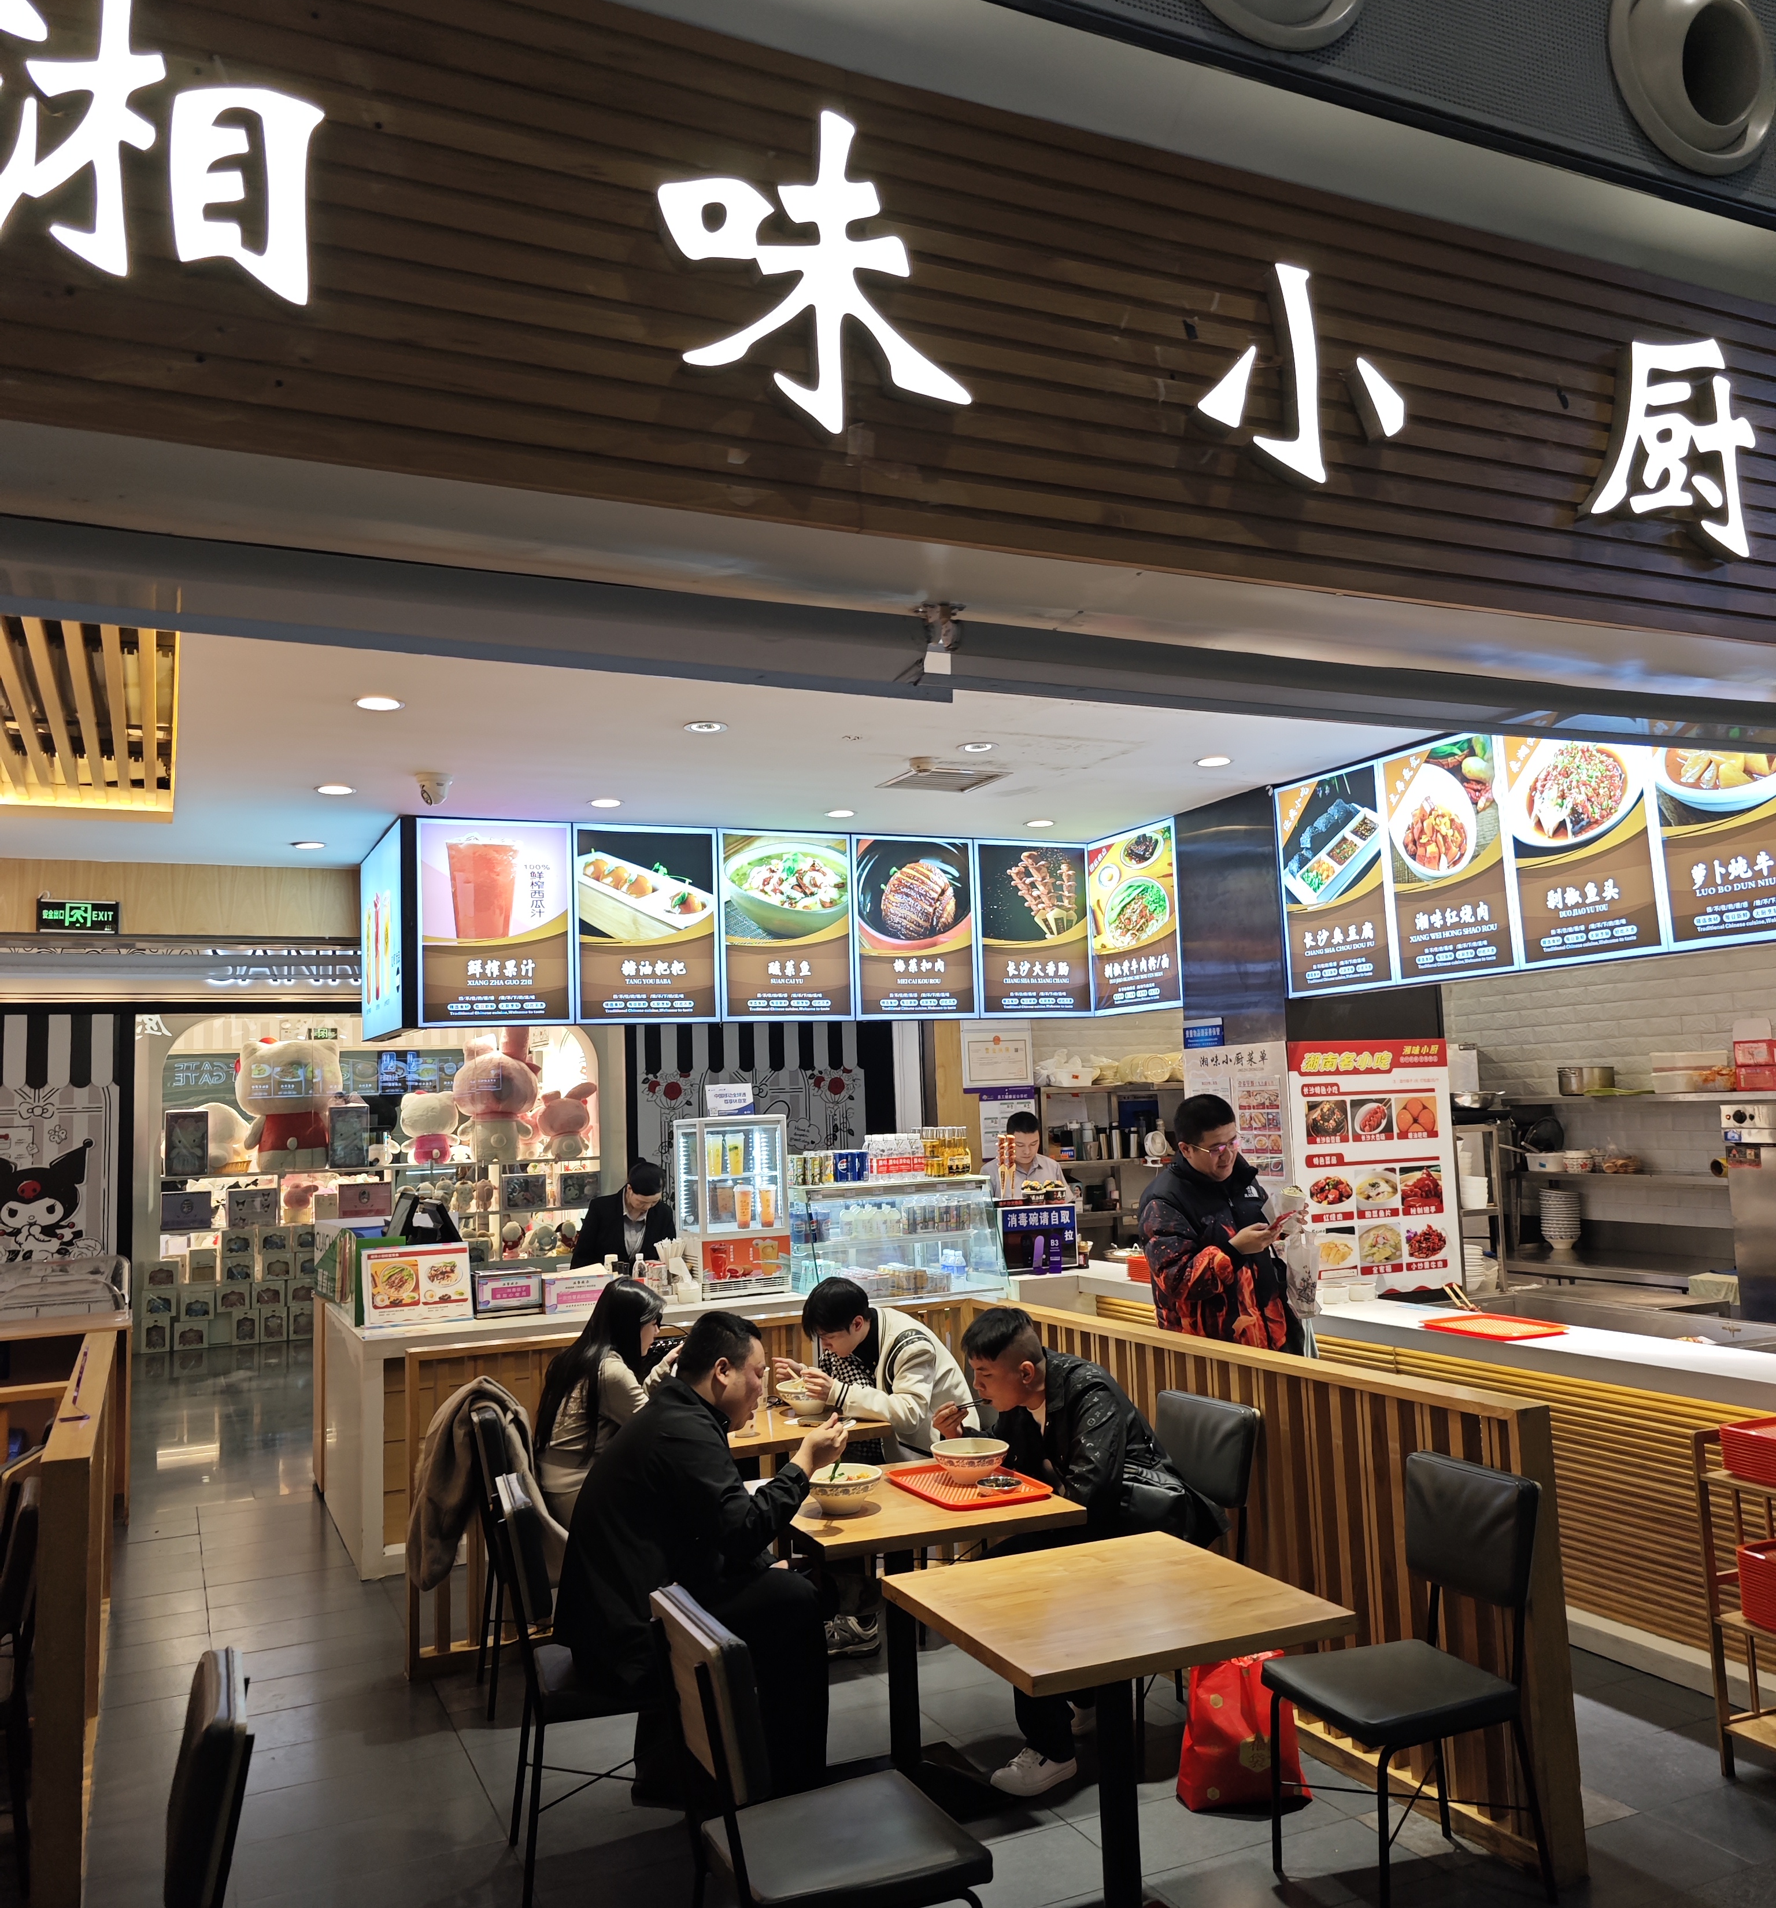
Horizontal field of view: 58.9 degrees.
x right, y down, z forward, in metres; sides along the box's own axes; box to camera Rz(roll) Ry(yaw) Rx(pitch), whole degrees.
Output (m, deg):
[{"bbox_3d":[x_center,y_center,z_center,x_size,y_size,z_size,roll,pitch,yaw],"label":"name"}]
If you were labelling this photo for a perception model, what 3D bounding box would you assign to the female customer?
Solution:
[{"bbox_3d":[-0.825,1.619,4.900,0.680,1.200,0.450,0,-6,-24],"label":"female customer"}]

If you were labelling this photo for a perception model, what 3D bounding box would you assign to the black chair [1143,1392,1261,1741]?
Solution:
[{"bbox_3d":[0.703,1.676,4.275,0.510,0.850,0.410,1,-7,-30],"label":"black chair"}]

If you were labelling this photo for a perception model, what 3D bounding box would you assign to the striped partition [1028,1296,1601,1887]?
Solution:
[{"bbox_3d":[0.917,1.632,4.589,0.090,0.985,2.580,1,-6,-25],"label":"striped partition"}]

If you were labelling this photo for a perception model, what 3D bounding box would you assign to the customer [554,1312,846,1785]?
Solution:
[{"bbox_3d":[-0.470,1.495,3.872,0.770,1.220,0.560,0,-6,-24],"label":"customer"}]

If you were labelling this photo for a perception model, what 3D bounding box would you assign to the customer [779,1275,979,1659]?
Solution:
[{"bbox_3d":[-0.014,1.644,5.218,0.760,1.155,0.520,0,-6,-24],"label":"customer"}]

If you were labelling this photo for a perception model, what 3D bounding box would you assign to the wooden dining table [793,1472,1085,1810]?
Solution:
[{"bbox_3d":[0.049,1.818,4.160,0.704,0.746,0.709,0,-6,-25],"label":"wooden dining table"}]

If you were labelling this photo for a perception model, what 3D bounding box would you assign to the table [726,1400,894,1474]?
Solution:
[{"bbox_3d":[-0.424,1.945,5.274,0.714,0.746,0.709,0,-6,-25],"label":"table"}]

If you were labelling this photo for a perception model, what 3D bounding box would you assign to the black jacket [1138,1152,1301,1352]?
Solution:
[{"bbox_3d":[1.075,0.985,5.098,0.380,0.700,0.540,-7,-7,37],"label":"black jacket"}]

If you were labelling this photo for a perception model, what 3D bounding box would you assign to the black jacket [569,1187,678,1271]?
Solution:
[{"bbox_3d":[-1.306,1.441,7.741,0.543,0.624,0.322,0,-6,-25],"label":"black jacket"}]

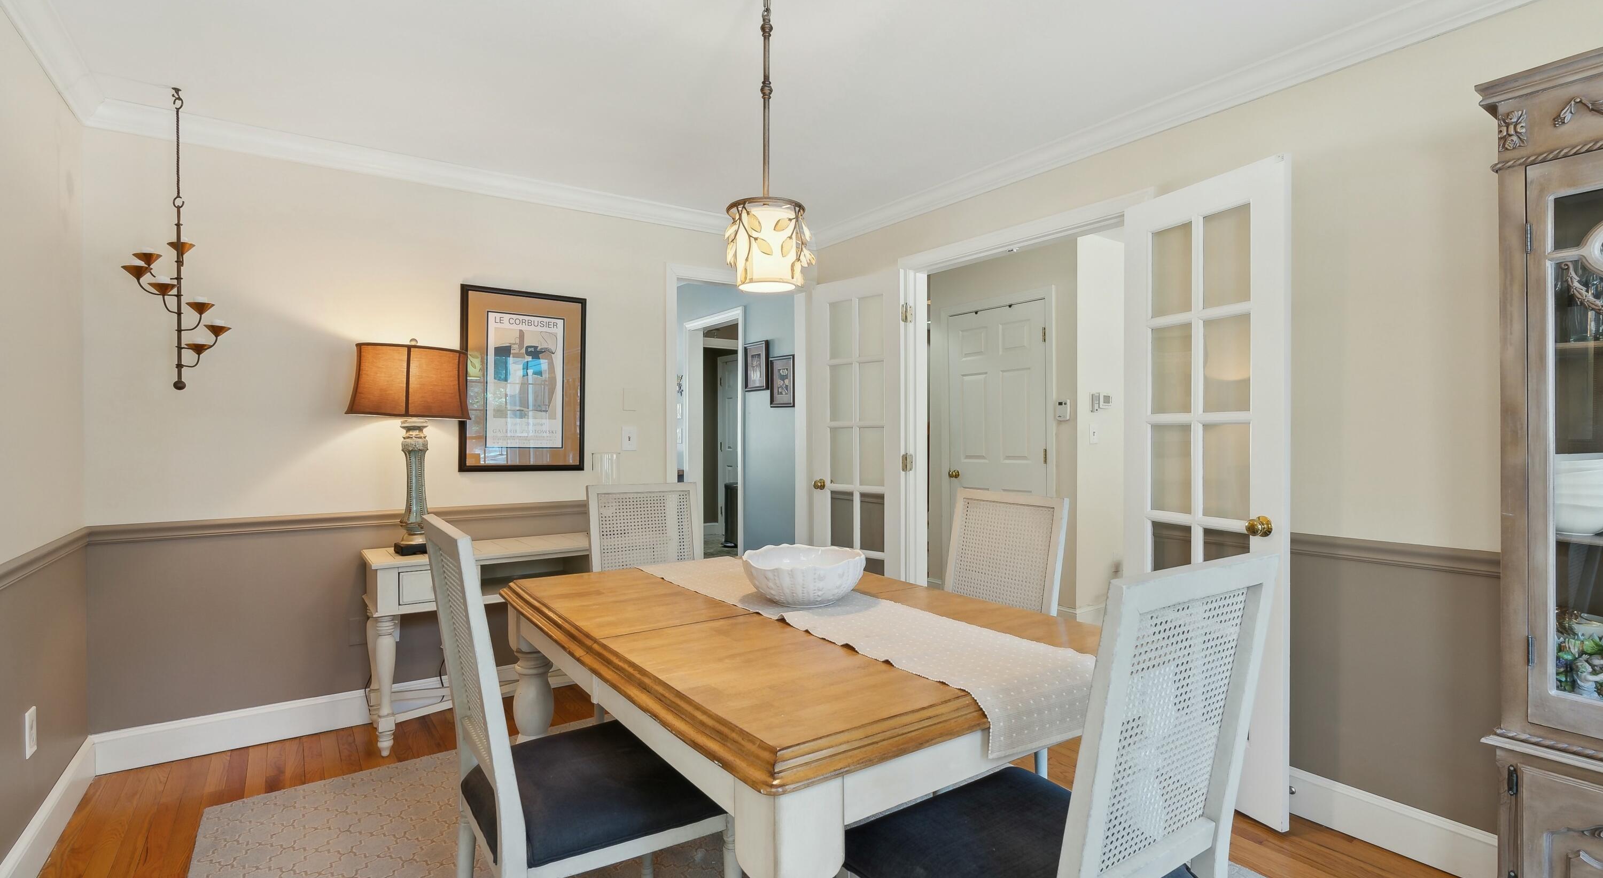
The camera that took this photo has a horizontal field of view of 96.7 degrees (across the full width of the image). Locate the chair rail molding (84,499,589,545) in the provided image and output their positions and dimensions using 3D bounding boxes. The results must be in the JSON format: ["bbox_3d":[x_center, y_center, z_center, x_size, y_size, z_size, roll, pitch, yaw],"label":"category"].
[{"bbox_3d":[-1.628,0.342,3.154,2.200,0.068,0.025,-1,1,-35],"label":"chair rail molding"}]

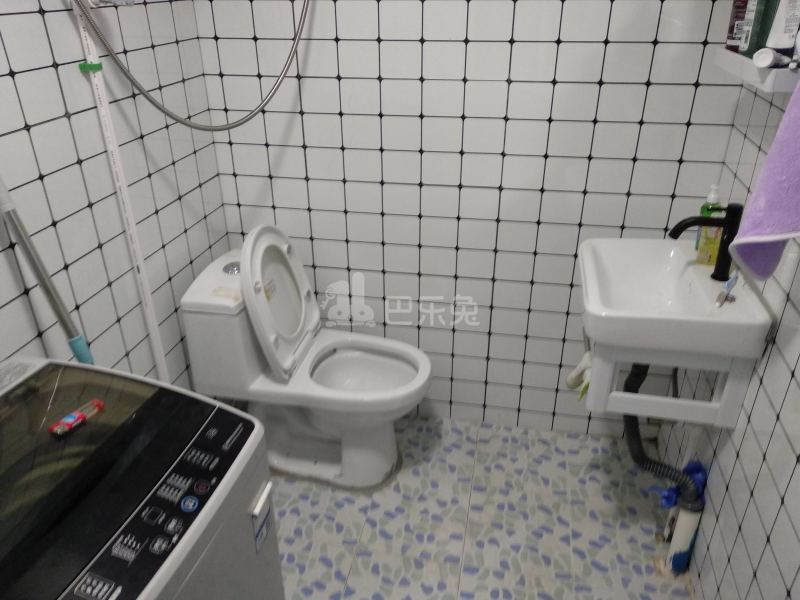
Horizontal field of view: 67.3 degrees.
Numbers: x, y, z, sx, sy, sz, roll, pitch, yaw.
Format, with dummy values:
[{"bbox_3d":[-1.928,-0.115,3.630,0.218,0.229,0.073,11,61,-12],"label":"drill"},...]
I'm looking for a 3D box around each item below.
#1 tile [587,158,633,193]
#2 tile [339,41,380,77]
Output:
[{"bbox_3d":[0.598,-0.352,1.713,0.119,0.099,0.010,5,28,10],"label":"tile"},{"bbox_3d":[-0.115,-0.678,1.696,0.118,0.099,0.010,5,28,10],"label":"tile"}]

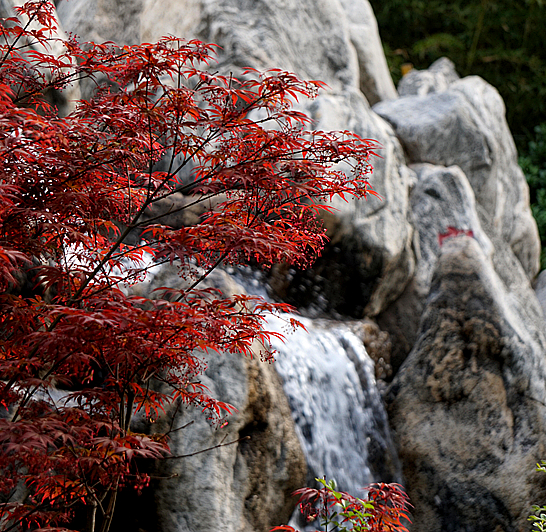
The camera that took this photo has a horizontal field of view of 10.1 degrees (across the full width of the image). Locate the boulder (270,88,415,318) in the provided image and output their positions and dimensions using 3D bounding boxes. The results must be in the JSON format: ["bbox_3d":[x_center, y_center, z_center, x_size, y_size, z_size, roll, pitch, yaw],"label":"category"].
[{"bbox_3d":[0.275,-0.251,12.400,0.590,0.900,0.580,0,2,0],"label":"boulder"}]

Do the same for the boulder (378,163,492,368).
[{"bbox_3d":[0.638,-0.002,12.200,0.460,0.800,0.460,0,2,0],"label":"boulder"}]

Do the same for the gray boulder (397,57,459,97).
[{"bbox_3d":[0.665,-0.793,13.200,0.270,0.200,0.240,0,2,0],"label":"gray boulder"}]

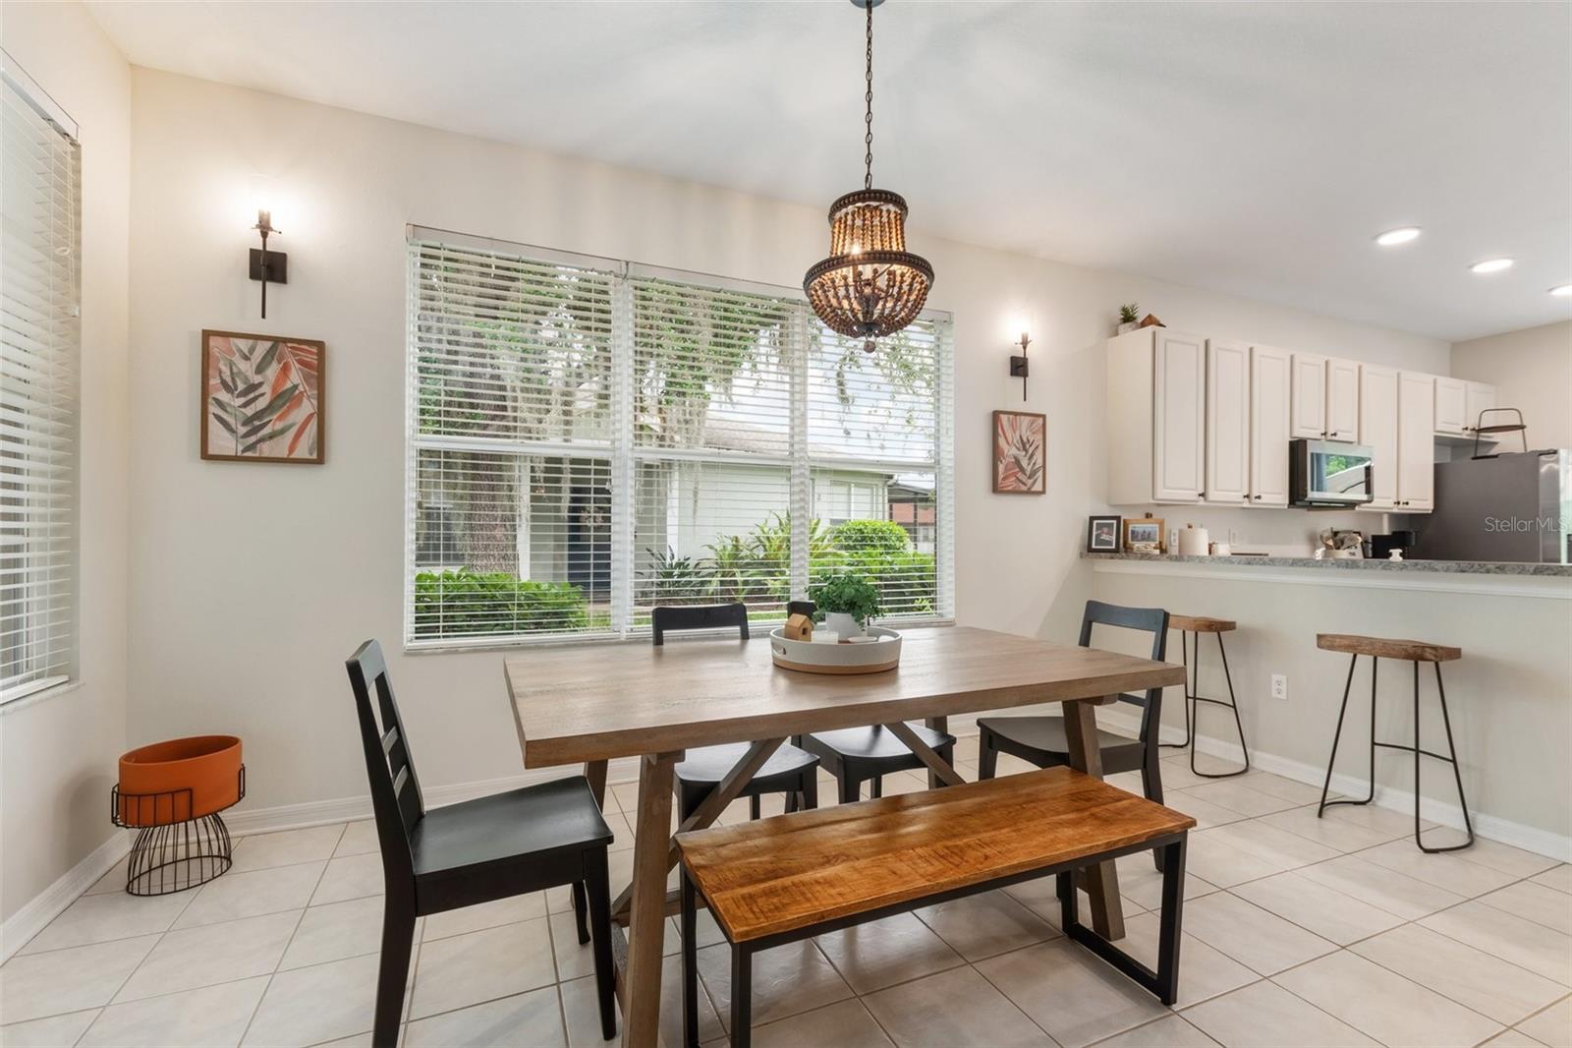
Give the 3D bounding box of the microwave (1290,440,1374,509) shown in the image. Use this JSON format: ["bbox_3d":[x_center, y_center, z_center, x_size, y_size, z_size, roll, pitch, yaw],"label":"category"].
[{"bbox_3d":[3.726,-0.339,4.681,0.777,0.429,0.422,0,-1,-23],"label":"microwave"}]

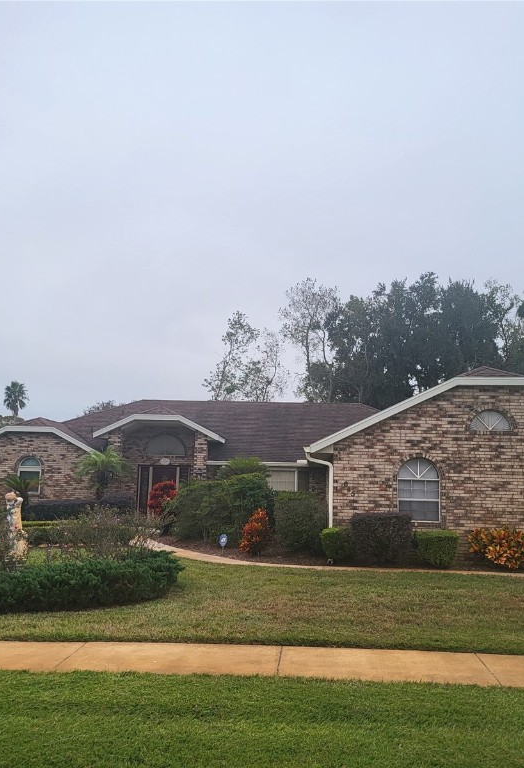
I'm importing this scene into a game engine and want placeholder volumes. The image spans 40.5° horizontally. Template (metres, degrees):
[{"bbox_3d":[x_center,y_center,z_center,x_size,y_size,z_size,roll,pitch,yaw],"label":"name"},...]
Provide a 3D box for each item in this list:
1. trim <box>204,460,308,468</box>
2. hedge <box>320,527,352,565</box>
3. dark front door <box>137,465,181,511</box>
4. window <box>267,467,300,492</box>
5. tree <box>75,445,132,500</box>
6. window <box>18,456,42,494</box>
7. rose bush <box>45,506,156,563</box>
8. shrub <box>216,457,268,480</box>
[{"bbox_3d":[-0.215,2.642,23.285,3.350,0.200,0.160,0,-8,6],"label":"trim"},{"bbox_3d":[1.569,3.442,15.147,0.720,0.760,0.750,1,-9,7],"label":"hedge"},{"bbox_3d":[-3.524,3.848,24.350,1.600,2.060,0.120,0,-8,6],"label":"dark front door"},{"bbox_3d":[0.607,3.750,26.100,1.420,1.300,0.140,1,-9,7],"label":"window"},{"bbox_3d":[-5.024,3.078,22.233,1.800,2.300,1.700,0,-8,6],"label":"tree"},{"bbox_3d":[-8.607,3.388,26.336,0.920,1.370,0.140,1,-9,7],"label":"window"},{"bbox_3d":[-2.922,2.746,12.724,1.850,1.050,1.500,0,-8,6],"label":"rose bush"},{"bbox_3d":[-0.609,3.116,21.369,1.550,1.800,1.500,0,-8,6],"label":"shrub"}]

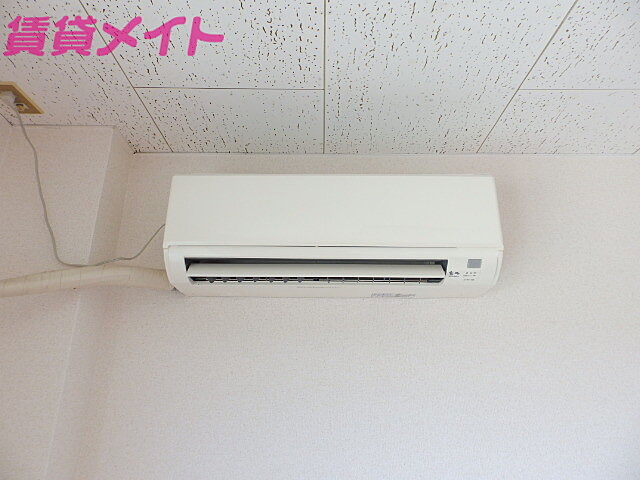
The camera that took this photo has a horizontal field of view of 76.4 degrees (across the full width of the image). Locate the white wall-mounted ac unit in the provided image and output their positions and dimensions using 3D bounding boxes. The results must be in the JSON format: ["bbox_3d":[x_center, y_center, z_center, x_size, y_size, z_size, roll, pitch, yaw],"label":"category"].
[{"bbox_3d":[0.031,0.003,1.032,0.780,0.270,0.190,0,-20,1],"label":"white wall-mounted ac unit"}]

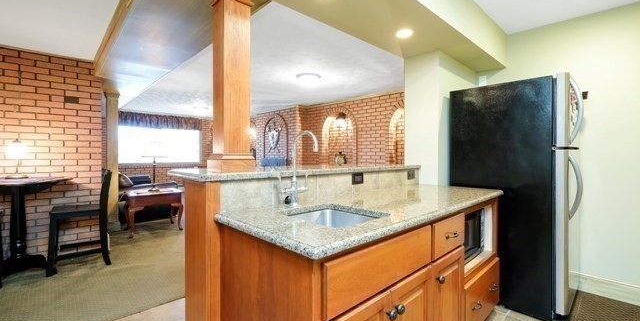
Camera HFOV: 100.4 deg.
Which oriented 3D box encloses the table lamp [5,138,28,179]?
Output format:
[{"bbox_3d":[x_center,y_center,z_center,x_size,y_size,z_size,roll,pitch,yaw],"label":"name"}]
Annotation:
[{"bbox_3d":[-3.011,-0.018,2.658,0.161,0.375,0.161,-1,1,-42],"label":"table lamp"}]

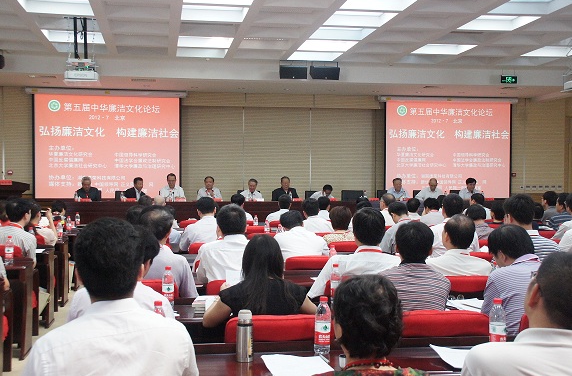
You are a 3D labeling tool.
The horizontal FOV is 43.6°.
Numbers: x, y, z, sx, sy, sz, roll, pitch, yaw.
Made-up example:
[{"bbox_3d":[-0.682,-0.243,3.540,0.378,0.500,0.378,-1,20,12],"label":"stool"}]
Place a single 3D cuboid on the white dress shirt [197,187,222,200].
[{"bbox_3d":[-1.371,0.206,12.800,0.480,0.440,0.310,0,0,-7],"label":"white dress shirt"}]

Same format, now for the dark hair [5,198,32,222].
[{"bbox_3d":[-2.495,0.209,6.650,0.190,0.220,0.230,0,1,10],"label":"dark hair"}]

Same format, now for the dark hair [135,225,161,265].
[{"bbox_3d":[-0.667,0.259,3.250,0.185,0.200,0.210,0,0,18],"label":"dark hair"}]

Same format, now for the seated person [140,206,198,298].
[{"bbox_3d":[-0.801,0.743,4.520,0.520,1.250,0.780,0,1,-5],"label":"seated person"}]

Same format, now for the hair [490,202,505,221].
[{"bbox_3d":[2.820,0.317,9.500,0.190,0.220,0.220,0,1,-12],"label":"hair"}]

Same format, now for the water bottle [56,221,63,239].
[{"bbox_3d":[-2.645,0.514,8.350,0.065,0.233,0.065,0,1,-10],"label":"water bottle"}]

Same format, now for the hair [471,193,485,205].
[{"bbox_3d":[2.821,0.166,10.500,0.180,0.180,0.205,0,0,-27],"label":"hair"}]

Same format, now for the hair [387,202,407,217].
[{"bbox_3d":[1.207,0.233,7.800,0.190,0.180,0.210,0,0,-30],"label":"hair"}]

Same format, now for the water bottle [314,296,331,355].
[{"bbox_3d":[0.153,0.568,2.940,0.065,0.233,0.065,2,1,-10],"label":"water bottle"}]

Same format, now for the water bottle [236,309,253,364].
[{"bbox_3d":[-0.158,0.571,2.760,0.066,0.199,0.066,0,0,-9],"label":"water bottle"}]

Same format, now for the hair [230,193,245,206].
[{"bbox_3d":[-0.672,0.172,10.000,0.190,0.210,0.220,0,1,8],"label":"hair"}]

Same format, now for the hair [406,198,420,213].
[{"bbox_3d":[1.718,0.235,9.600,0.180,0.200,0.200,0,0,-6],"label":"hair"}]

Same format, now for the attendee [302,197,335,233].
[{"bbox_3d":[0.282,0.726,8.050,0.500,1.230,0.760,0,1,-10],"label":"attendee"}]

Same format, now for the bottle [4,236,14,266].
[{"bbox_3d":[-2.226,0.509,5.750,0.066,0.233,0.066,0,0,-9],"label":"bottle"}]

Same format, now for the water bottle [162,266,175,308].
[{"bbox_3d":[-0.653,0.556,3.970,0.065,0.233,0.065,0,1,-10],"label":"water bottle"}]

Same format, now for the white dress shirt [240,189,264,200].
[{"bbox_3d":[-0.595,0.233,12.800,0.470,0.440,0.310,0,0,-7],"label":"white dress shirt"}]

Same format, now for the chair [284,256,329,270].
[{"bbox_3d":[0.205,0.927,5.500,0.530,0.850,0.580,0,1,-10],"label":"chair"}]

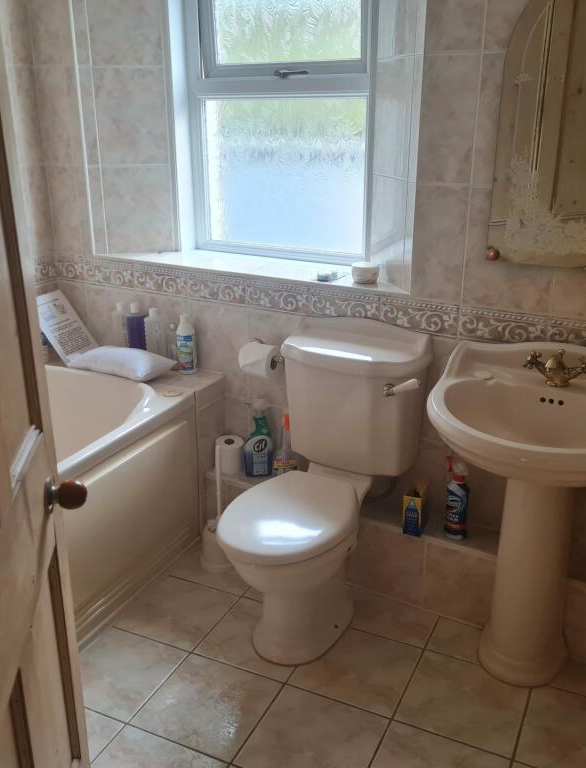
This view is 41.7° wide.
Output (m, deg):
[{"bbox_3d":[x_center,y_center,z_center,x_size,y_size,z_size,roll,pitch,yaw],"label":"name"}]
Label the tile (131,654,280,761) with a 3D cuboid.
[{"bbox_3d":[-0.218,0.836,2.002,0.298,0.012,0.298,9,21,24],"label":"tile"}]

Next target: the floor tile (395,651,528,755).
[{"bbox_3d":[0.451,0.836,2.025,0.298,0.010,0.298,9,22,24],"label":"floor tile"}]

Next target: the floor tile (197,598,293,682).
[{"bbox_3d":[-0.089,0.748,2.261,0.298,0.012,0.298,9,21,24],"label":"floor tile"}]

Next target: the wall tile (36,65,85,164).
[{"bbox_3d":[-0.821,-0.948,2.726,0.202,0.330,0.010,11,22,28],"label":"wall tile"}]

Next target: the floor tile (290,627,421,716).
[{"bbox_3d":[0.180,0.793,2.149,0.297,0.010,0.297,10,22,23],"label":"floor tile"}]

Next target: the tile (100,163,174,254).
[{"bbox_3d":[-0.551,-0.624,2.747,0.240,0.307,0.010,-5,21,-16],"label":"tile"}]

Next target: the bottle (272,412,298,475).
[{"bbox_3d":[-0.027,0.215,2.623,0.095,0.265,0.075,5,19,12],"label":"bottle"}]

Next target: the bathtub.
[{"bbox_3d":[-1.020,0.497,2.120,0.735,0.559,1.700,9,22,24],"label":"bathtub"}]

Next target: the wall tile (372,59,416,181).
[{"bbox_3d":[0.303,-0.789,2.284,0.010,0.336,0.268,-5,21,-15],"label":"wall tile"}]

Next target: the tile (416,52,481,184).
[{"bbox_3d":[0.423,-0.723,2.098,0.158,0.341,0.012,11,22,29],"label":"tile"}]

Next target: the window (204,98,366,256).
[{"bbox_3d":[-0.043,-0.715,2.645,0.600,0.490,0.040,10,22,23],"label":"window"}]

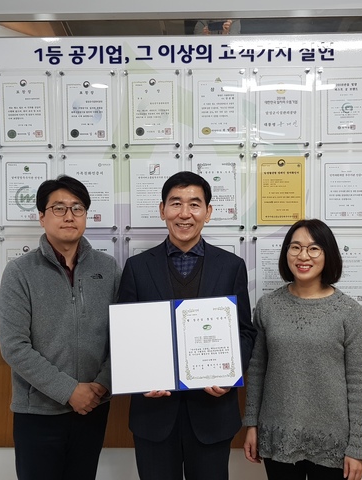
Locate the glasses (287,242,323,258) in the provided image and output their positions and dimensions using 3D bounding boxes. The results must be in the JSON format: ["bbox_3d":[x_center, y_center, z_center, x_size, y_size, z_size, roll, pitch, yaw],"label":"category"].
[{"bbox_3d":[0.459,0.038,1.779,0.134,0.047,0.138,5,2,14],"label":"glasses"}]

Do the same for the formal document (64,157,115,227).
[{"bbox_3d":[-0.392,-0.200,2.061,0.210,0.297,0.012,0,2,2],"label":"formal document"}]

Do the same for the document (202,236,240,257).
[{"bbox_3d":[0.155,0.146,2.052,0.210,0.297,0.010,0,1,2],"label":"document"}]

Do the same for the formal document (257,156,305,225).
[{"bbox_3d":[0.425,-0.206,2.037,0.210,0.297,0.010,0,1,2],"label":"formal document"}]

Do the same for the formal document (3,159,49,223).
[{"bbox_3d":[-0.665,-0.207,2.070,0.210,0.297,0.012,0,2,2],"label":"formal document"}]

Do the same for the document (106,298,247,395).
[{"bbox_3d":[-0.018,0.359,1.640,0.444,0.303,0.020,-4,-6,0],"label":"document"}]

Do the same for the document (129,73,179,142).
[{"bbox_3d":[-0.116,-0.555,2.042,0.210,0.297,0.012,0,2,2],"label":"document"}]

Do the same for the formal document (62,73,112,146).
[{"bbox_3d":[-0.397,-0.550,2.054,0.210,0.297,0.010,0,1,2],"label":"formal document"}]

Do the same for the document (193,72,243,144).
[{"bbox_3d":[0.155,-0.551,2.038,0.210,0.297,0.010,0,1,2],"label":"document"}]

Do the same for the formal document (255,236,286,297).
[{"bbox_3d":[0.426,0.150,2.044,0.210,0.297,0.010,0,1,2],"label":"formal document"}]

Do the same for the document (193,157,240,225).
[{"bbox_3d":[0.152,-0.211,2.045,0.210,0.297,0.010,0,1,2],"label":"document"}]

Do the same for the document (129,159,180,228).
[{"bbox_3d":[-0.111,-0.199,2.052,0.210,0.297,0.012,0,2,2],"label":"document"}]

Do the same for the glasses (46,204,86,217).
[{"bbox_3d":[-0.430,-0.106,1.797,0.138,0.045,0.142,-1,2,-24],"label":"glasses"}]

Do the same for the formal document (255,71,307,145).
[{"bbox_3d":[0.425,-0.554,2.030,0.210,0.297,0.010,0,1,2],"label":"formal document"}]

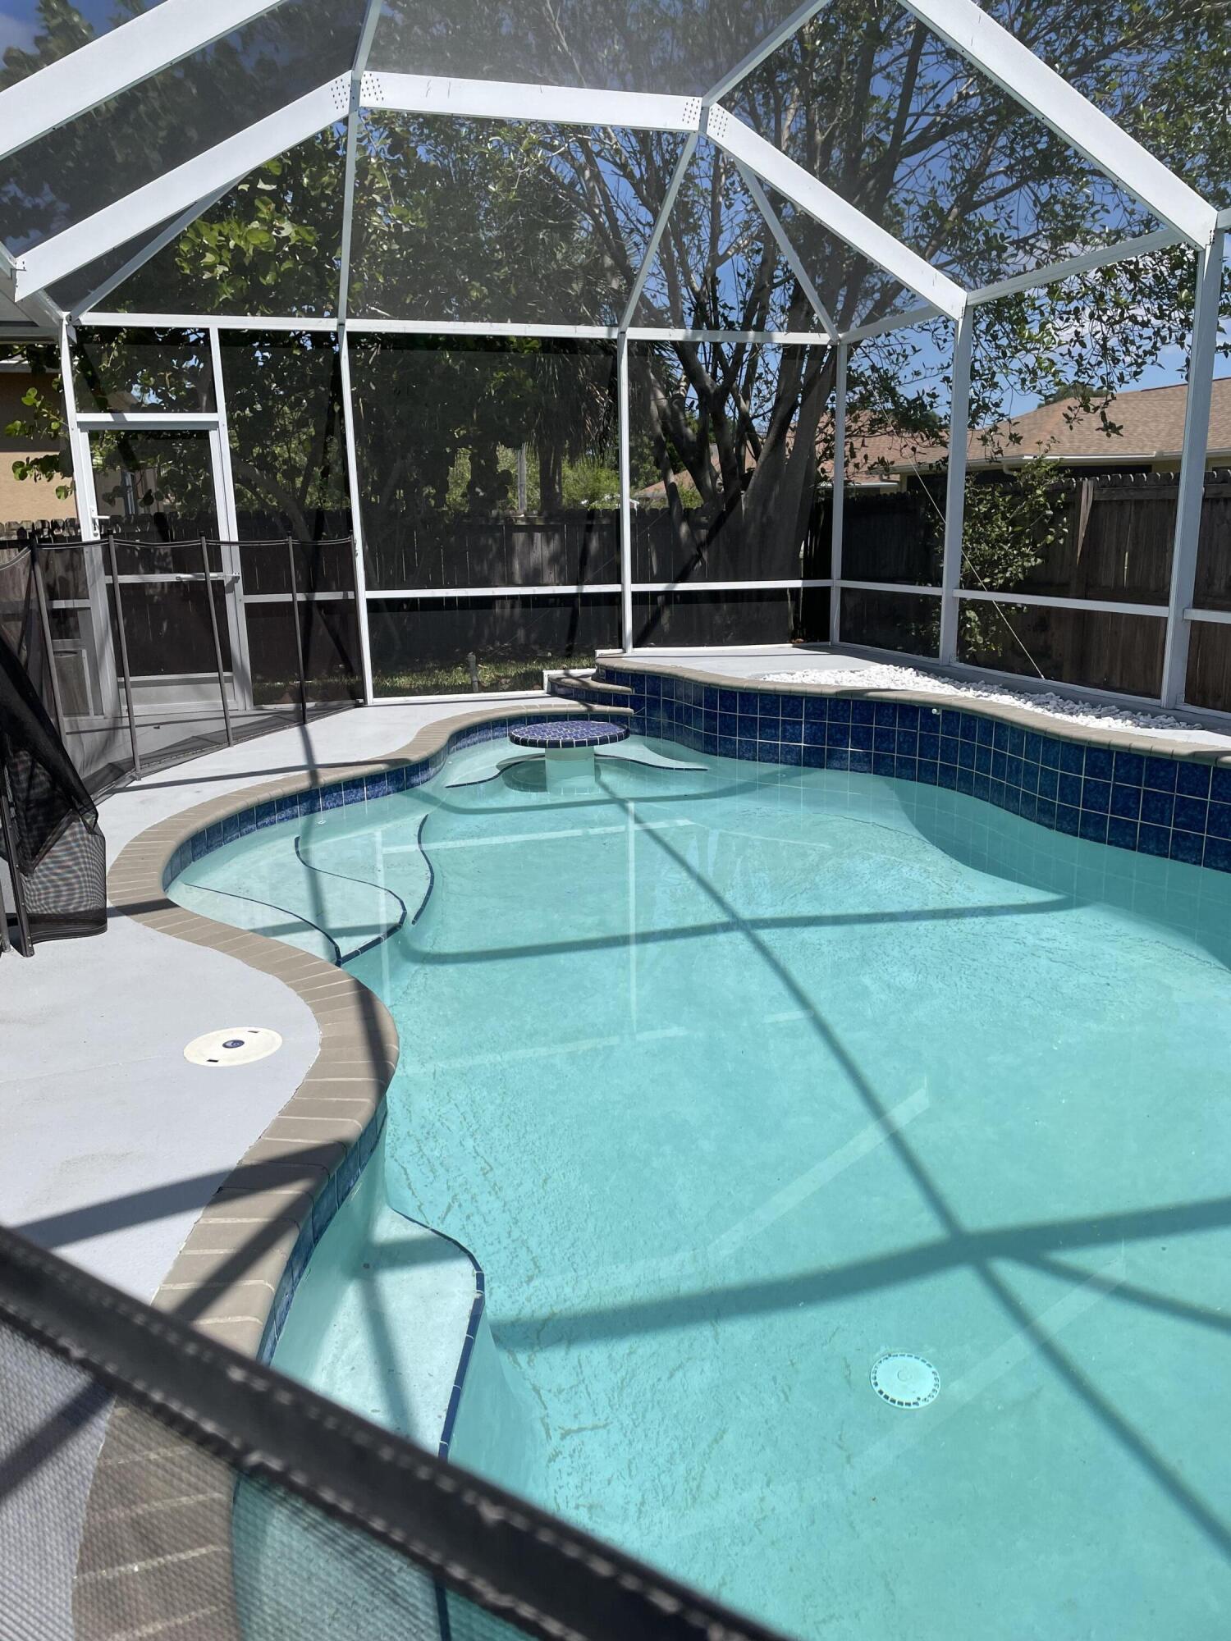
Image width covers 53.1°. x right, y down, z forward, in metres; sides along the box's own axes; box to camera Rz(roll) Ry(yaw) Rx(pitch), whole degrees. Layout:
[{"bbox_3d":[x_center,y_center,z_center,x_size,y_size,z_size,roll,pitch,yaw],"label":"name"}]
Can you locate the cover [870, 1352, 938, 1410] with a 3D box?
[{"bbox_3d":[0.845,1.630,3.586,0.202,0.025,0.206,2,14,14],"label":"cover"}]

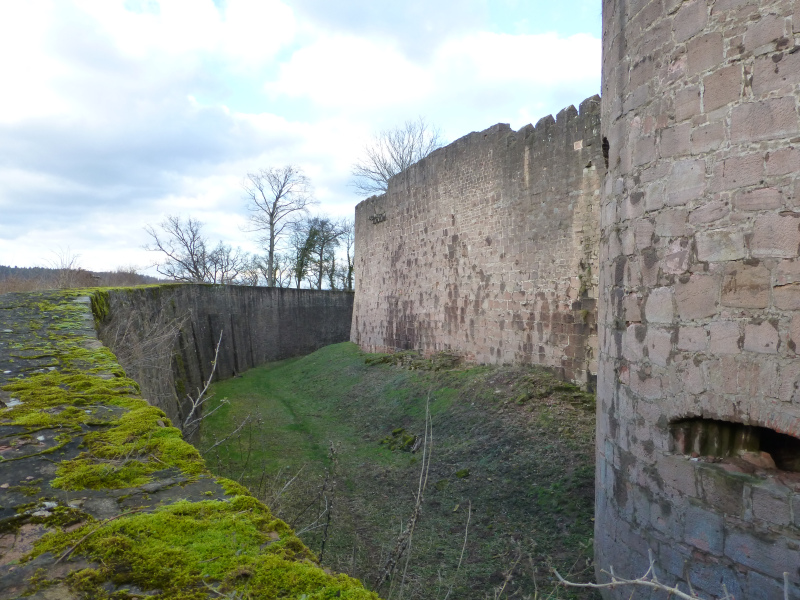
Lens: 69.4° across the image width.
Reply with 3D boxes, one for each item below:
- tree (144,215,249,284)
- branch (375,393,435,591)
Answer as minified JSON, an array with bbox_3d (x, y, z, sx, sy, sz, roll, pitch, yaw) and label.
[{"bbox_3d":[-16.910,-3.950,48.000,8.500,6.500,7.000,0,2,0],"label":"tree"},{"bbox_3d":[0.021,1.150,3.400,0.340,1.220,0.300,0,2,0],"label":"branch"}]

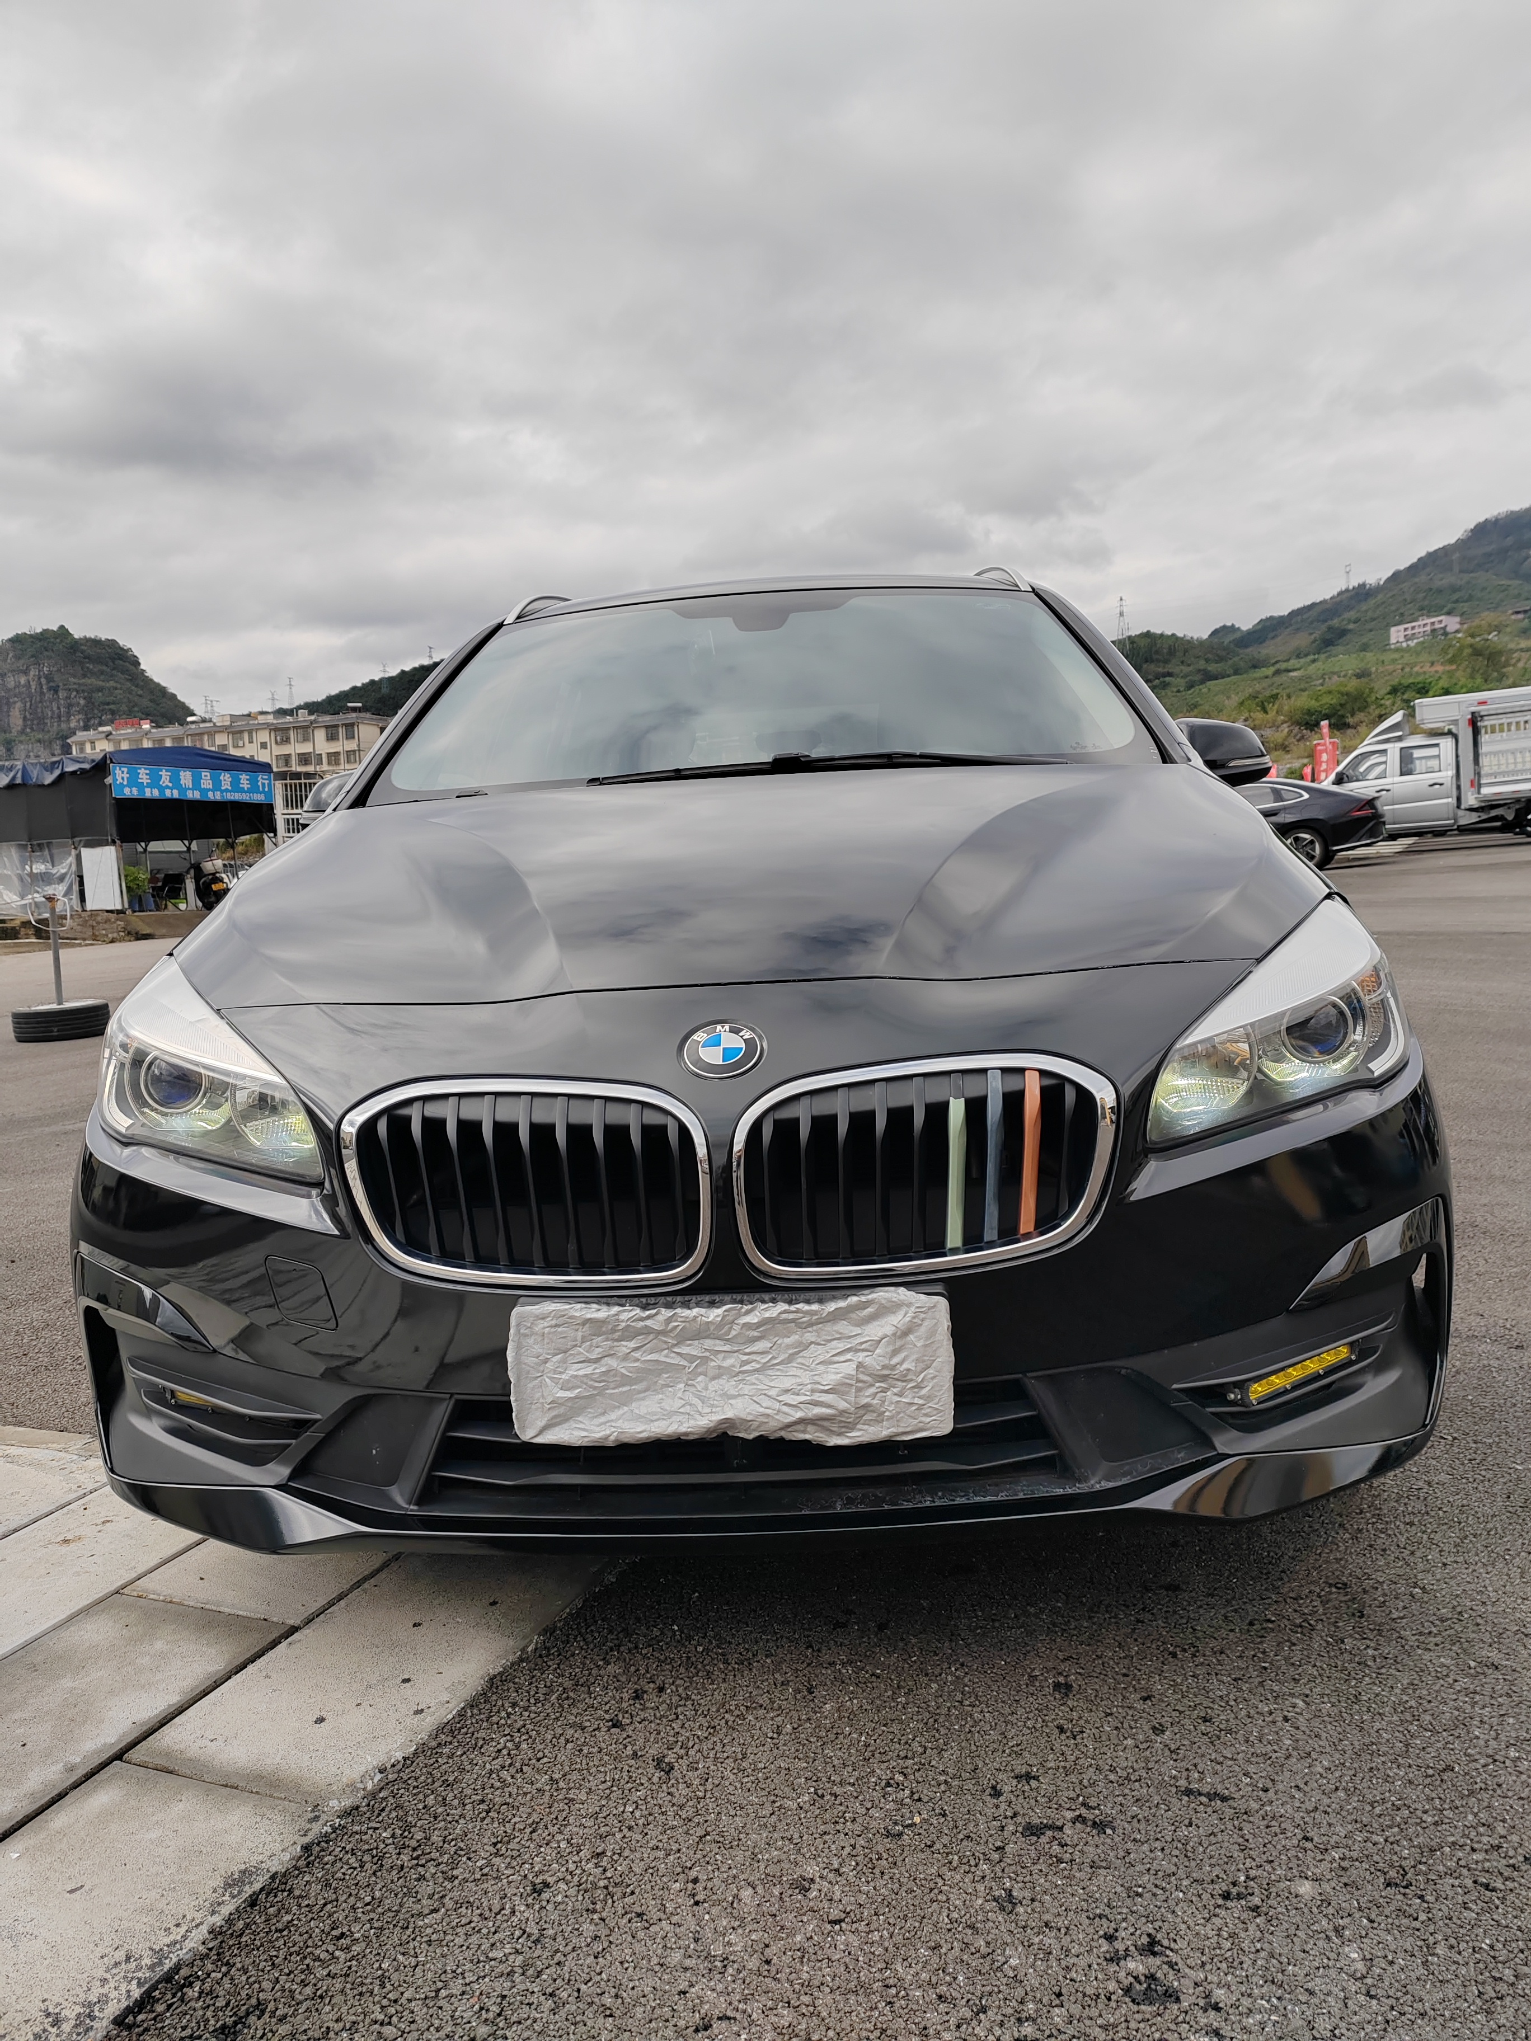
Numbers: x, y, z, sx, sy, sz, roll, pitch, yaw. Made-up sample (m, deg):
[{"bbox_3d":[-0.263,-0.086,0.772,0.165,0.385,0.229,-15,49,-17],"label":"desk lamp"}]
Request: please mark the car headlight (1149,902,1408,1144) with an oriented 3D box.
[{"bbox_3d":[0.609,-0.014,1.900,0.370,0.240,0.390,-4,8,-5],"label":"car headlight"}]

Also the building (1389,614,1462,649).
[{"bbox_3d":[290.264,-170.723,700.000,9.000,8.500,36.000,-5,6,-17],"label":"building"}]

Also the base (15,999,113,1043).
[{"bbox_3d":[-4.203,0.014,9.500,0.585,0.185,0.585,-3,6,0],"label":"base"}]

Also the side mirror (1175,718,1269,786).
[{"bbox_3d":[0.907,-0.533,3.188,0.210,0.150,0.130,-3,8,3],"label":"side mirror"}]

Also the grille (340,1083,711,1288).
[{"bbox_3d":[-0.251,0.165,1.674,0.385,0.205,0.075,-2,-2,9],"label":"grille"}]

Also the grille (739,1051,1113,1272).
[{"bbox_3d":[0.166,0.146,1.651,0.385,0.205,0.075,-3,-2,-3],"label":"grille"}]

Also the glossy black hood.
[{"bbox_3d":[-0.028,-0.211,2.228,1.540,0.270,1.000,-3,8,3],"label":"glossy black hood"}]

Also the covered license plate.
[{"bbox_3d":[-0.035,0.351,1.610,0.445,0.146,0.030,-3,8,3],"label":"covered license plate"}]

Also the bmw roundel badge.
[{"bbox_3d":[-0.044,0.030,1.645,0.084,0.012,0.084,-3,45,3],"label":"bmw roundel badge"}]

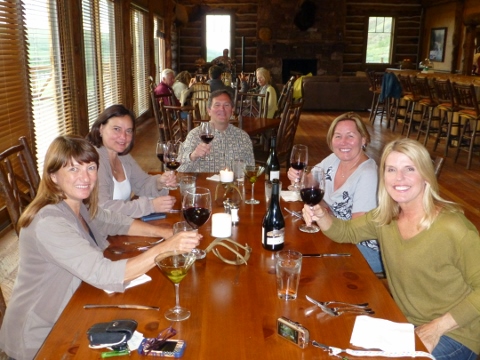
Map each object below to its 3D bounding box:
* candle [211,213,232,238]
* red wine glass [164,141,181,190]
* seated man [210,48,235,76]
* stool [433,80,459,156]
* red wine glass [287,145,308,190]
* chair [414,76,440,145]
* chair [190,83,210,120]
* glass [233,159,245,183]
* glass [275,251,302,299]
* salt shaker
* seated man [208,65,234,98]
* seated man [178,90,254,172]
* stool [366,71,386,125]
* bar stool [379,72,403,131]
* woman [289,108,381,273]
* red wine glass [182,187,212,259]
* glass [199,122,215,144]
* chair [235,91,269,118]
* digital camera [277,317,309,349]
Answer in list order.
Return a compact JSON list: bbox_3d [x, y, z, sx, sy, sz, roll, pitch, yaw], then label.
[{"bbox_3d":[-0.068,0.175,1.810,0.077,0.077,0.077,0,15,-1],"label":"candle"},{"bbox_3d":[-0.347,-0.070,2.390,0.088,0.234,0.088,0,15,0],"label":"red wine glass"},{"bbox_3d":[-0.470,-2.534,11.743,0.580,1.350,0.700,3,15,11],"label":"seated man"},{"bbox_3d":[3.310,-0.942,7.220,0.520,1.140,0.470,0,15,-2],"label":"stool"},{"bbox_3d":[0.332,-0.060,2.646,0.100,0.243,0.100,2,15,6],"label":"red wine glass"},{"bbox_3d":[3.237,-1.163,8.072,0.450,1.140,0.450,0,15,-1],"label":"chair"},{"bbox_3d":[-0.560,-0.818,6.870,0.470,1.080,0.550,4,15,14],"label":"chair"},{"bbox_3d":[-0.005,-0.035,2.851,0.078,0.146,0.078,0,15,0],"label":"glass"},{"bbox_3d":[0.163,0.323,1.585,0.087,0.147,0.087,2,15,6],"label":"glass"},{"bbox_3d":[-0.024,0.161,2.158,0.038,0.100,0.038,0,15,-1],"label":"salt shaker"},{"bbox_3d":[-0.272,-1.196,7.700,0.520,1.300,0.800,5,16,15],"label":"seated man"},{"bbox_3d":[-0.175,0.025,3.375,0.560,1.270,0.700,0,15,-2],"label":"seated man"},{"bbox_3d":[3.144,-1.831,10.465,0.460,1.120,0.430,0,15,-1],"label":"stool"},{"bbox_3d":[3.310,-1.565,9.569,0.520,1.140,0.470,0,15,-2],"label":"bar stool"},{"bbox_3d":[0.420,0.278,2.389,0.550,1.260,0.700,14,21,41],"label":"woman"},{"bbox_3d":[-0.153,0.158,1.712,0.105,0.245,0.105,-1,15,-6],"label":"red wine glass"},{"bbox_3d":[-0.203,-0.247,2.962,0.089,0.230,0.089,0,15,0],"label":"glass"},{"bbox_3d":[0.093,-0.567,5.980,0.480,1.060,0.520,6,16,20],"label":"chair"},{"bbox_3d":[0.153,0.435,1.352,0.094,0.053,0.023,14,21,42],"label":"digital camera"}]

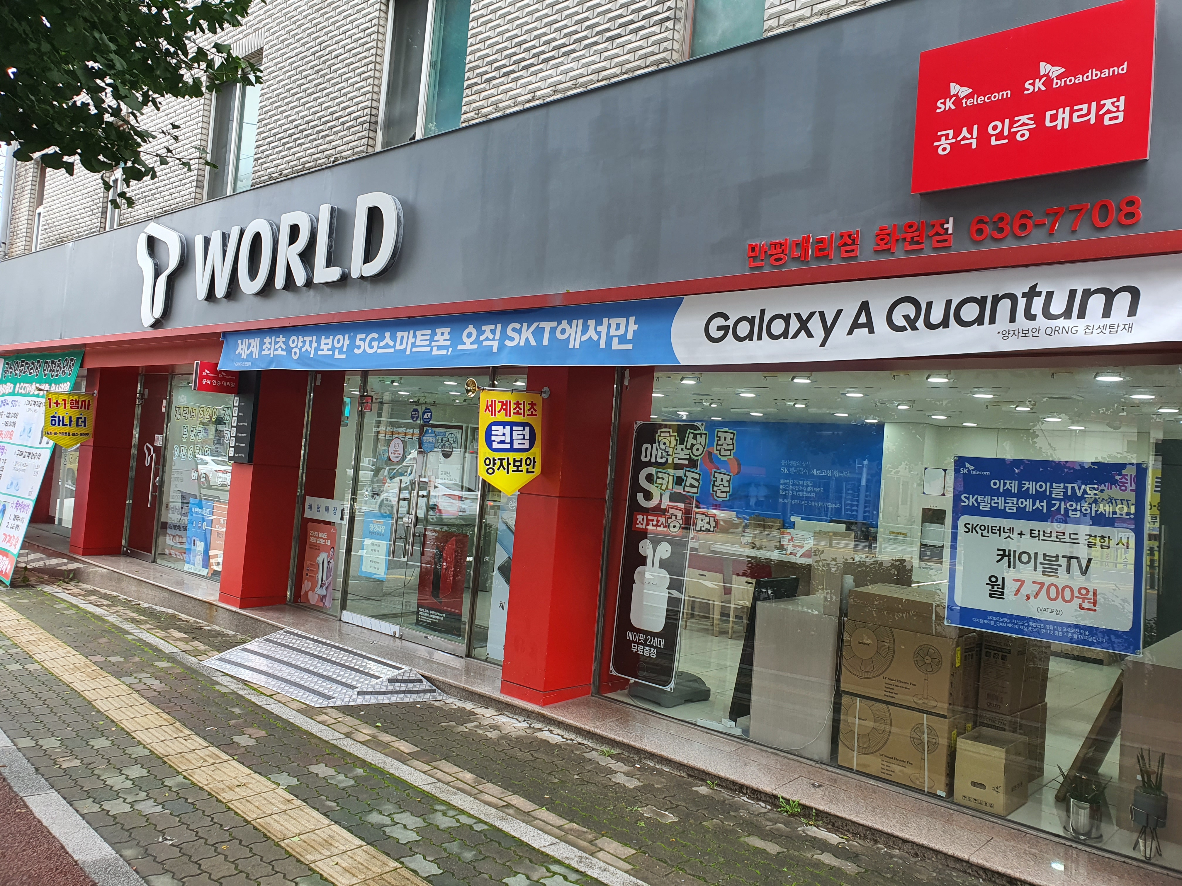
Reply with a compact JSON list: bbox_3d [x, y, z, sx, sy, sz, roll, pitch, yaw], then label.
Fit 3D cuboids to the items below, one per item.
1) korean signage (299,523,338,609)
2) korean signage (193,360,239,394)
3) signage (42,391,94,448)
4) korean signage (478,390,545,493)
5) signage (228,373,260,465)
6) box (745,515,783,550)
[{"bbox_3d":[-2.675,1.204,8.730,0.507,0.794,0.010,3,-2,41],"label":"korean signage"},{"bbox_3d":[-3.674,-0.625,8.716,0.102,0.273,0.404,3,-2,41],"label":"korean signage"},{"bbox_3d":[-6.547,-0.274,11.136,0.020,0.698,0.564,3,2,41],"label":"signage"},{"bbox_3d":[-0.528,0.010,5.906,0.020,0.695,0.577,3,2,41],"label":"korean signage"},{"bbox_3d":[-3.416,-0.288,8.765,0.389,0.967,0.054,3,-2,41],"label":"signage"},{"bbox_3d":[2.159,1.113,10.942,0.365,0.400,0.270,4,-2,25],"label":"box"}]

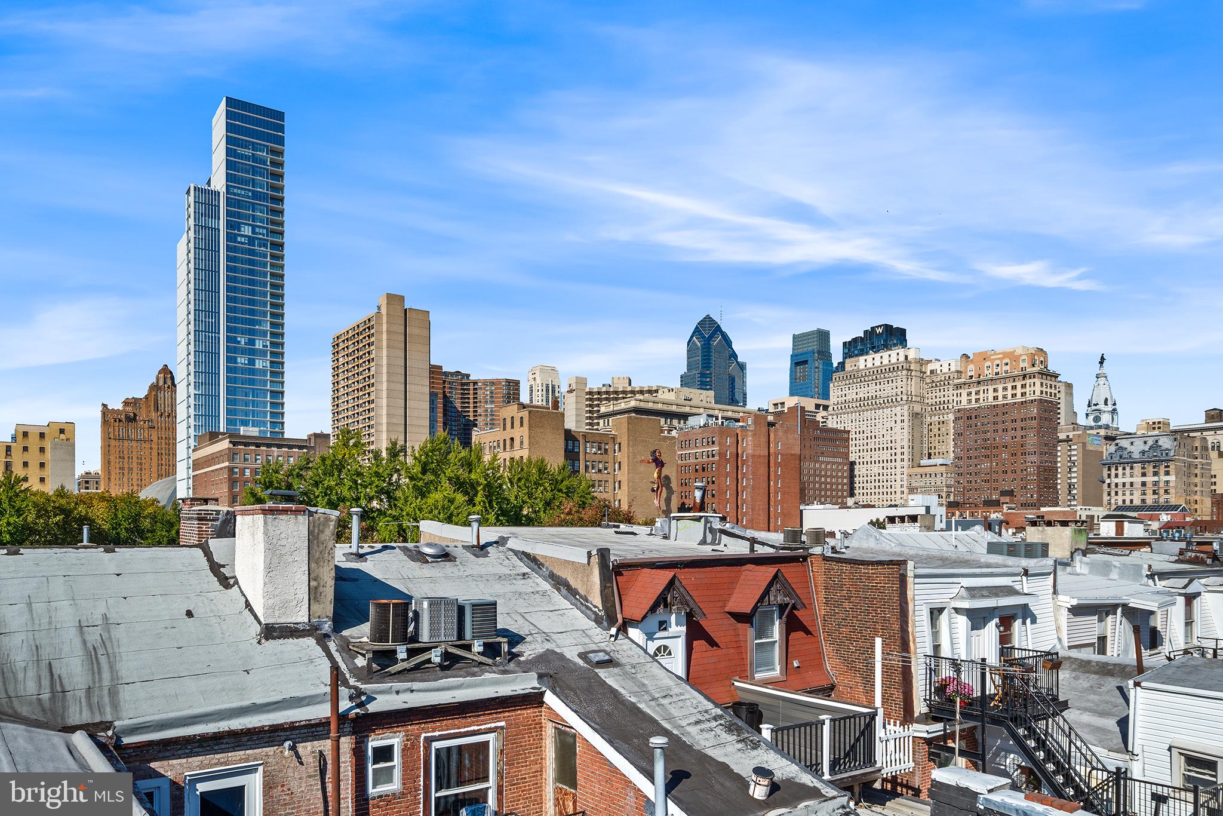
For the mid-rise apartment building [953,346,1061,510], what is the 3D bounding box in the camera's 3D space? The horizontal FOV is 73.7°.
[{"bbox_3d":[161.000,21.400,334.600,17.000,86.000,36.000,3,-5,-35],"label":"mid-rise apartment building"}]

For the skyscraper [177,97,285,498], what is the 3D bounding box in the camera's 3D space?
[{"bbox_3d":[-140.800,-21.900,300.000,28.000,162.000,46.000,3,-5,-35],"label":"skyscraper"}]

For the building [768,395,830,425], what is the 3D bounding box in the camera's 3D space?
[{"bbox_3d":[191.000,64.600,830.000,48.000,148.000,42.000,3,-5,-35],"label":"building"}]

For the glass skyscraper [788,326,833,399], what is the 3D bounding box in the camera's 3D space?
[{"bbox_3d":[268.780,45.087,1100.000,41.000,295.000,48.000,0,0,-34],"label":"glass skyscraper"}]

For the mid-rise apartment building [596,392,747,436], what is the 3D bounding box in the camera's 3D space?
[{"bbox_3d":[26.000,28.500,311.000,58.000,62.000,27.000,3,-5,-36],"label":"mid-rise apartment building"}]

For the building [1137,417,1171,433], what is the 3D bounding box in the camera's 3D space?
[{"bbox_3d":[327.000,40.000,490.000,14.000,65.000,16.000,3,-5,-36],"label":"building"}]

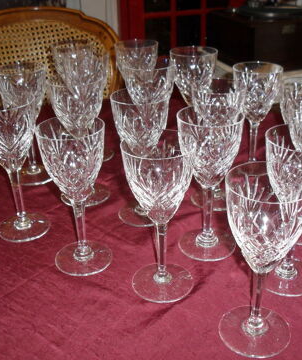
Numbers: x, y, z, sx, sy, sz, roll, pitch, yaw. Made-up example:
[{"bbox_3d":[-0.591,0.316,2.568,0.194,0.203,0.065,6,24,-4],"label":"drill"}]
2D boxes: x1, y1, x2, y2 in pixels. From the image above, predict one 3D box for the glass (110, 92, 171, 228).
[{"bbox_3d":[-0.012,-0.031,0.670,0.076,0.180,0.076,-2,27,0],"label":"glass"}]

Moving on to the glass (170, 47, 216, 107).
[{"bbox_3d":[0.075,-0.135,0.865,0.079,0.186,0.079,-1,27,0],"label":"glass"}]

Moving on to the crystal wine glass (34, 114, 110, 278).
[{"bbox_3d":[-0.086,0.019,0.576,0.076,0.180,0.076,-2,27,0],"label":"crystal wine glass"}]

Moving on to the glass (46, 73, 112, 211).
[{"bbox_3d":[-0.104,-0.056,0.725,0.076,0.180,0.076,-2,27,0],"label":"glass"}]

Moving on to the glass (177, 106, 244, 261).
[{"bbox_3d":[0.071,0.005,0.595,0.076,0.180,0.076,-2,27,0],"label":"glass"}]

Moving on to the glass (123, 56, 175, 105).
[{"bbox_3d":[0.000,-0.097,0.793,0.079,0.188,0.079,-1,27,0],"label":"glass"}]

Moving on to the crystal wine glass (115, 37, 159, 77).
[{"bbox_3d":[-0.024,-0.170,0.939,0.076,0.180,0.076,-2,27,0],"label":"crystal wine glass"}]

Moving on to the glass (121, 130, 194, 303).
[{"bbox_3d":[0.010,0.040,0.529,0.076,0.180,0.076,-2,27,0],"label":"glass"}]

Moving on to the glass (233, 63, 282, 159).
[{"bbox_3d":[0.167,-0.093,0.786,0.076,0.179,0.076,-1,27,0],"label":"glass"}]

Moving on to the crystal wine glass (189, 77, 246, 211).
[{"bbox_3d":[0.096,-0.050,0.709,0.075,0.177,0.075,-1,27,0],"label":"crystal wine glass"}]

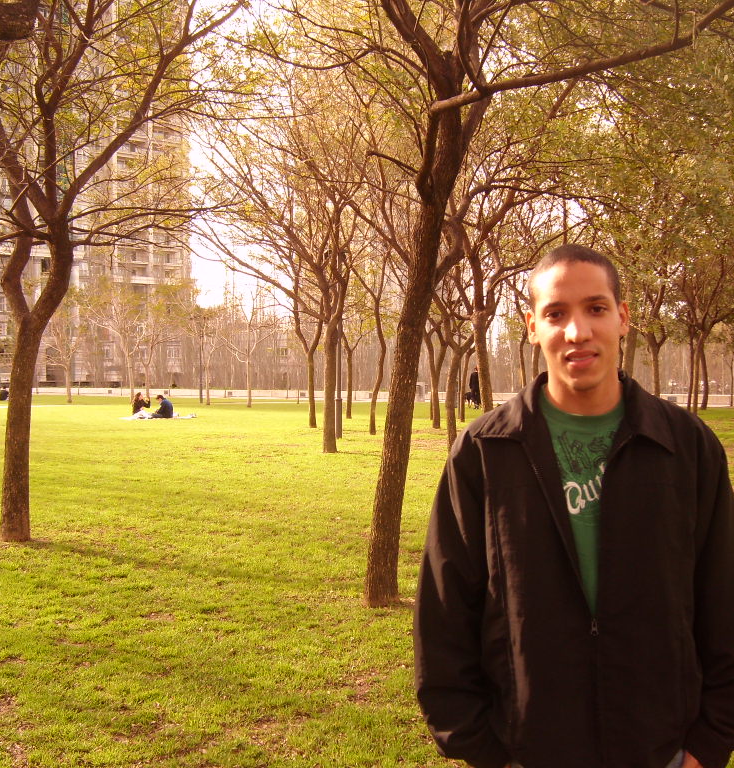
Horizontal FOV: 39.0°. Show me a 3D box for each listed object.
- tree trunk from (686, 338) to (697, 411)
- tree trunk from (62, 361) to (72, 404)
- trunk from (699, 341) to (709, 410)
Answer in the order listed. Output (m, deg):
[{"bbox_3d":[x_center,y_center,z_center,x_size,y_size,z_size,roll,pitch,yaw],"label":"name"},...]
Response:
[{"bbox_3d":[12.840,-0.396,41.000,0.300,2.970,0.220,2,1,0],"label":"tree trunk"},{"bbox_3d":[-14.308,-0.099,49.419,0.430,2.053,0.320,0,1,-16],"label":"tree trunk"},{"bbox_3d":[14.016,-0.359,43.000,0.340,2.895,0.240,0,1,0],"label":"trunk"}]

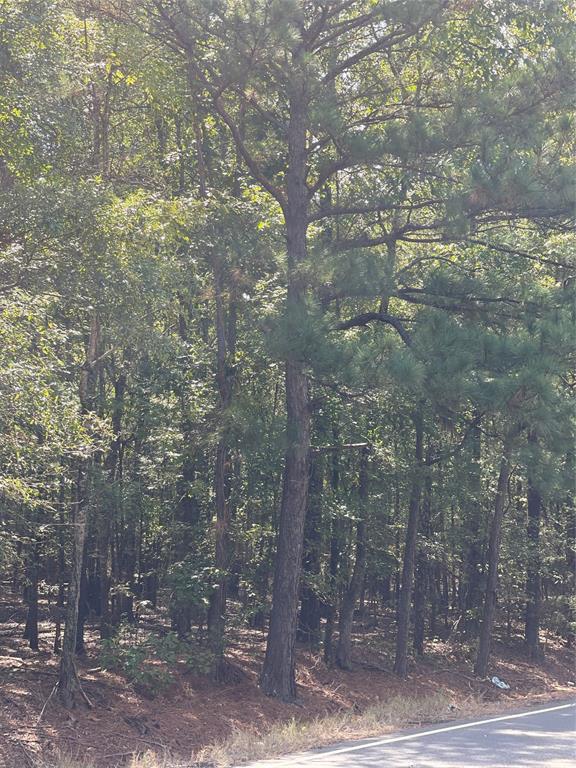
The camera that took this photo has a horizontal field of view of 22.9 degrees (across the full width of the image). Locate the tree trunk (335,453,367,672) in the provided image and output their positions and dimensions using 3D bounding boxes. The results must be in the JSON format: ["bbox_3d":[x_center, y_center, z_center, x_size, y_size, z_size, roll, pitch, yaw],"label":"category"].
[{"bbox_3d":[1.012,2.604,21.504,0.240,3.337,0.210,5,-7,3],"label":"tree trunk"}]

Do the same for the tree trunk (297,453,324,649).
[{"bbox_3d":[0.440,2.933,25.217,0.380,3.442,0.340,2,-7,1],"label":"tree trunk"}]

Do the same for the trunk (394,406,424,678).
[{"bbox_3d":[1.724,2.189,19.927,0.200,3.778,0.180,4,-7,5],"label":"trunk"}]

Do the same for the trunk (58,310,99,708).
[{"bbox_3d":[-2.292,1.353,15.893,0.250,4.423,0.220,3,-8,-8],"label":"trunk"}]

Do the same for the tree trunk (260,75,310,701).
[{"bbox_3d":[0.021,-0.069,16.978,0.460,7.536,0.400,2,-7,0],"label":"tree trunk"}]

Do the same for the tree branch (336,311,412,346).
[{"bbox_3d":[0.987,-0.633,16.200,0.880,0.410,0.400,0,-7,0],"label":"tree branch"}]

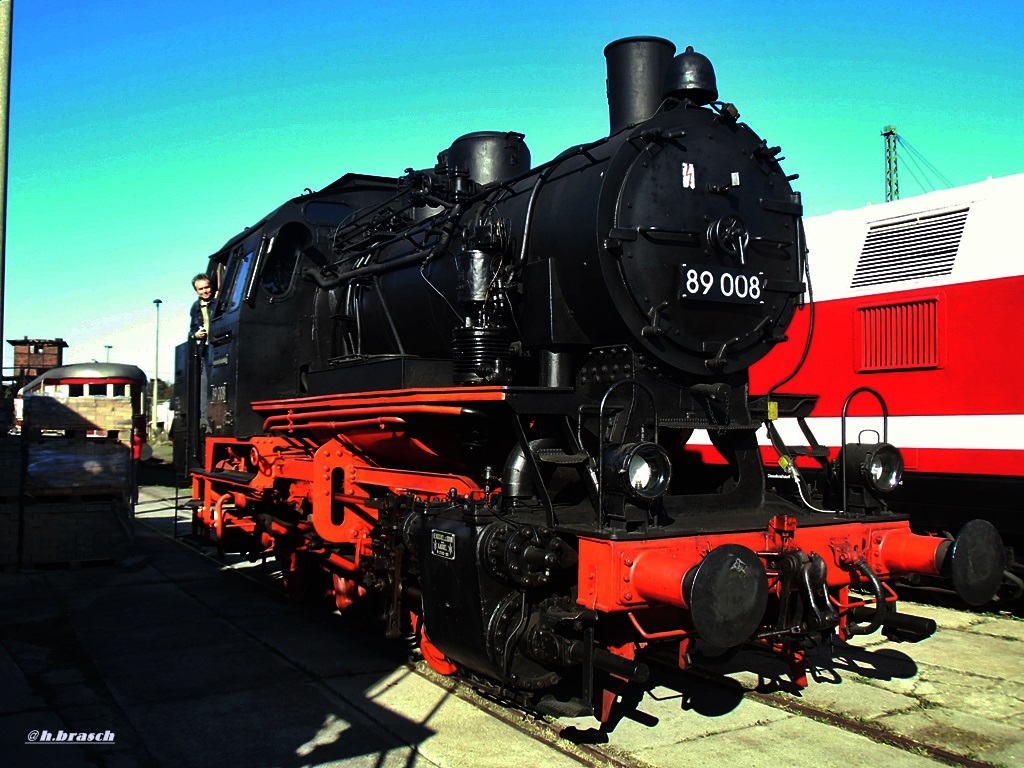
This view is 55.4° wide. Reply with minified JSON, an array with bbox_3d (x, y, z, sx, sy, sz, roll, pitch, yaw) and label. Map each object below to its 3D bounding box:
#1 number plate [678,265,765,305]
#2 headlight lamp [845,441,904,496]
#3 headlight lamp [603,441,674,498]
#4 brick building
[{"bbox_3d":[1.215,-0.570,5.629,0.610,0.185,0.040,1,-3,-30],"label":"number plate"},{"bbox_3d":[2.117,0.480,5.736,0.280,0.280,0.250,1,-3,-30],"label":"headlight lamp"},{"bbox_3d":[0.625,0.439,4.861,0.280,0.280,0.250,1,-3,-30],"label":"headlight lamp"},{"bbox_3d":[-48.607,-2.305,100.000,6.000,5.000,5.500,1,-3,-27],"label":"brick building"}]

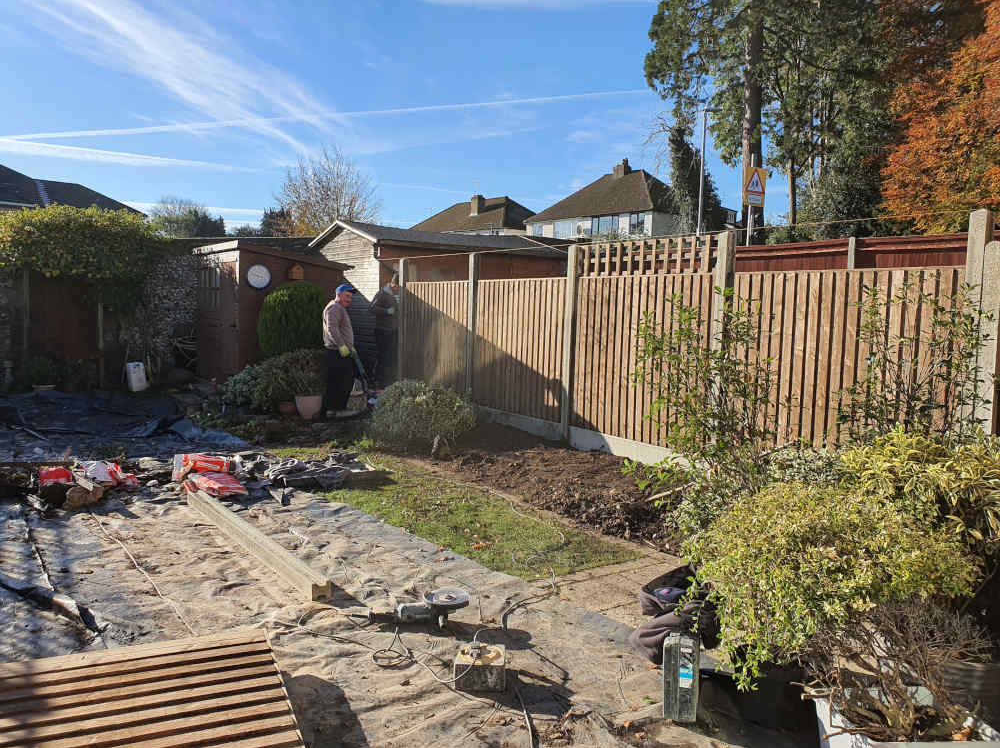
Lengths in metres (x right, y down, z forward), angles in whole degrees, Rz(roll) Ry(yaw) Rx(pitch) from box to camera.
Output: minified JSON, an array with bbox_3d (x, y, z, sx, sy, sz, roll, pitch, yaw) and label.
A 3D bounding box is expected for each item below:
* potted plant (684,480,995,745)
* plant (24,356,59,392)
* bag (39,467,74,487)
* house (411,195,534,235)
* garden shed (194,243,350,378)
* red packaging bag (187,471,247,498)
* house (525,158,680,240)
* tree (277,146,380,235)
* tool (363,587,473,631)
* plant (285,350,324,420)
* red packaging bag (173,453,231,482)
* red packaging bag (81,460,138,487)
[{"bbox_3d":[1.239,0.906,2.750,1.030,1.050,0.900,3,4,22],"label":"potted plant"},{"bbox_3d":[-6.776,-0.007,11.100,0.500,0.540,0.480,1,4,-22],"label":"plant"},{"bbox_3d":[-3.749,0.883,6.350,0.300,0.170,0.260,1,4,-22],"label":"bag"},{"bbox_3d":[-1.409,-9.512,58.833,8.200,8.700,12.300,-1,5,-45],"label":"house"},{"bbox_3d":[-3.724,-0.984,12.195,1.750,2.080,2.100,-1,4,-37],"label":"garden shed"},{"bbox_3d":[-2.416,0.942,6.400,0.460,0.120,0.360,3,4,19],"label":"red packaging bag"},{"bbox_3d":[8.519,-10.135,52.562,8.500,9.600,11.400,-1,5,-42],"label":"house"},{"bbox_3d":[-8.882,-7.346,39.645,5.200,9.500,5.000,1,4,-11],"label":"tree"},{"bbox_3d":[-0.429,1.233,3.950,0.540,0.170,0.250,2,4,5],"label":"tool"},{"bbox_3d":[-2.538,0.136,9.750,0.520,0.900,0.500,1,4,-17],"label":"plant"},{"bbox_3d":[-2.643,0.828,6.650,0.480,0.220,0.300,1,4,-17],"label":"red packaging bag"},{"bbox_3d":[-3.345,0.859,6.450,0.440,0.200,0.300,1,4,-11],"label":"red packaging bag"}]

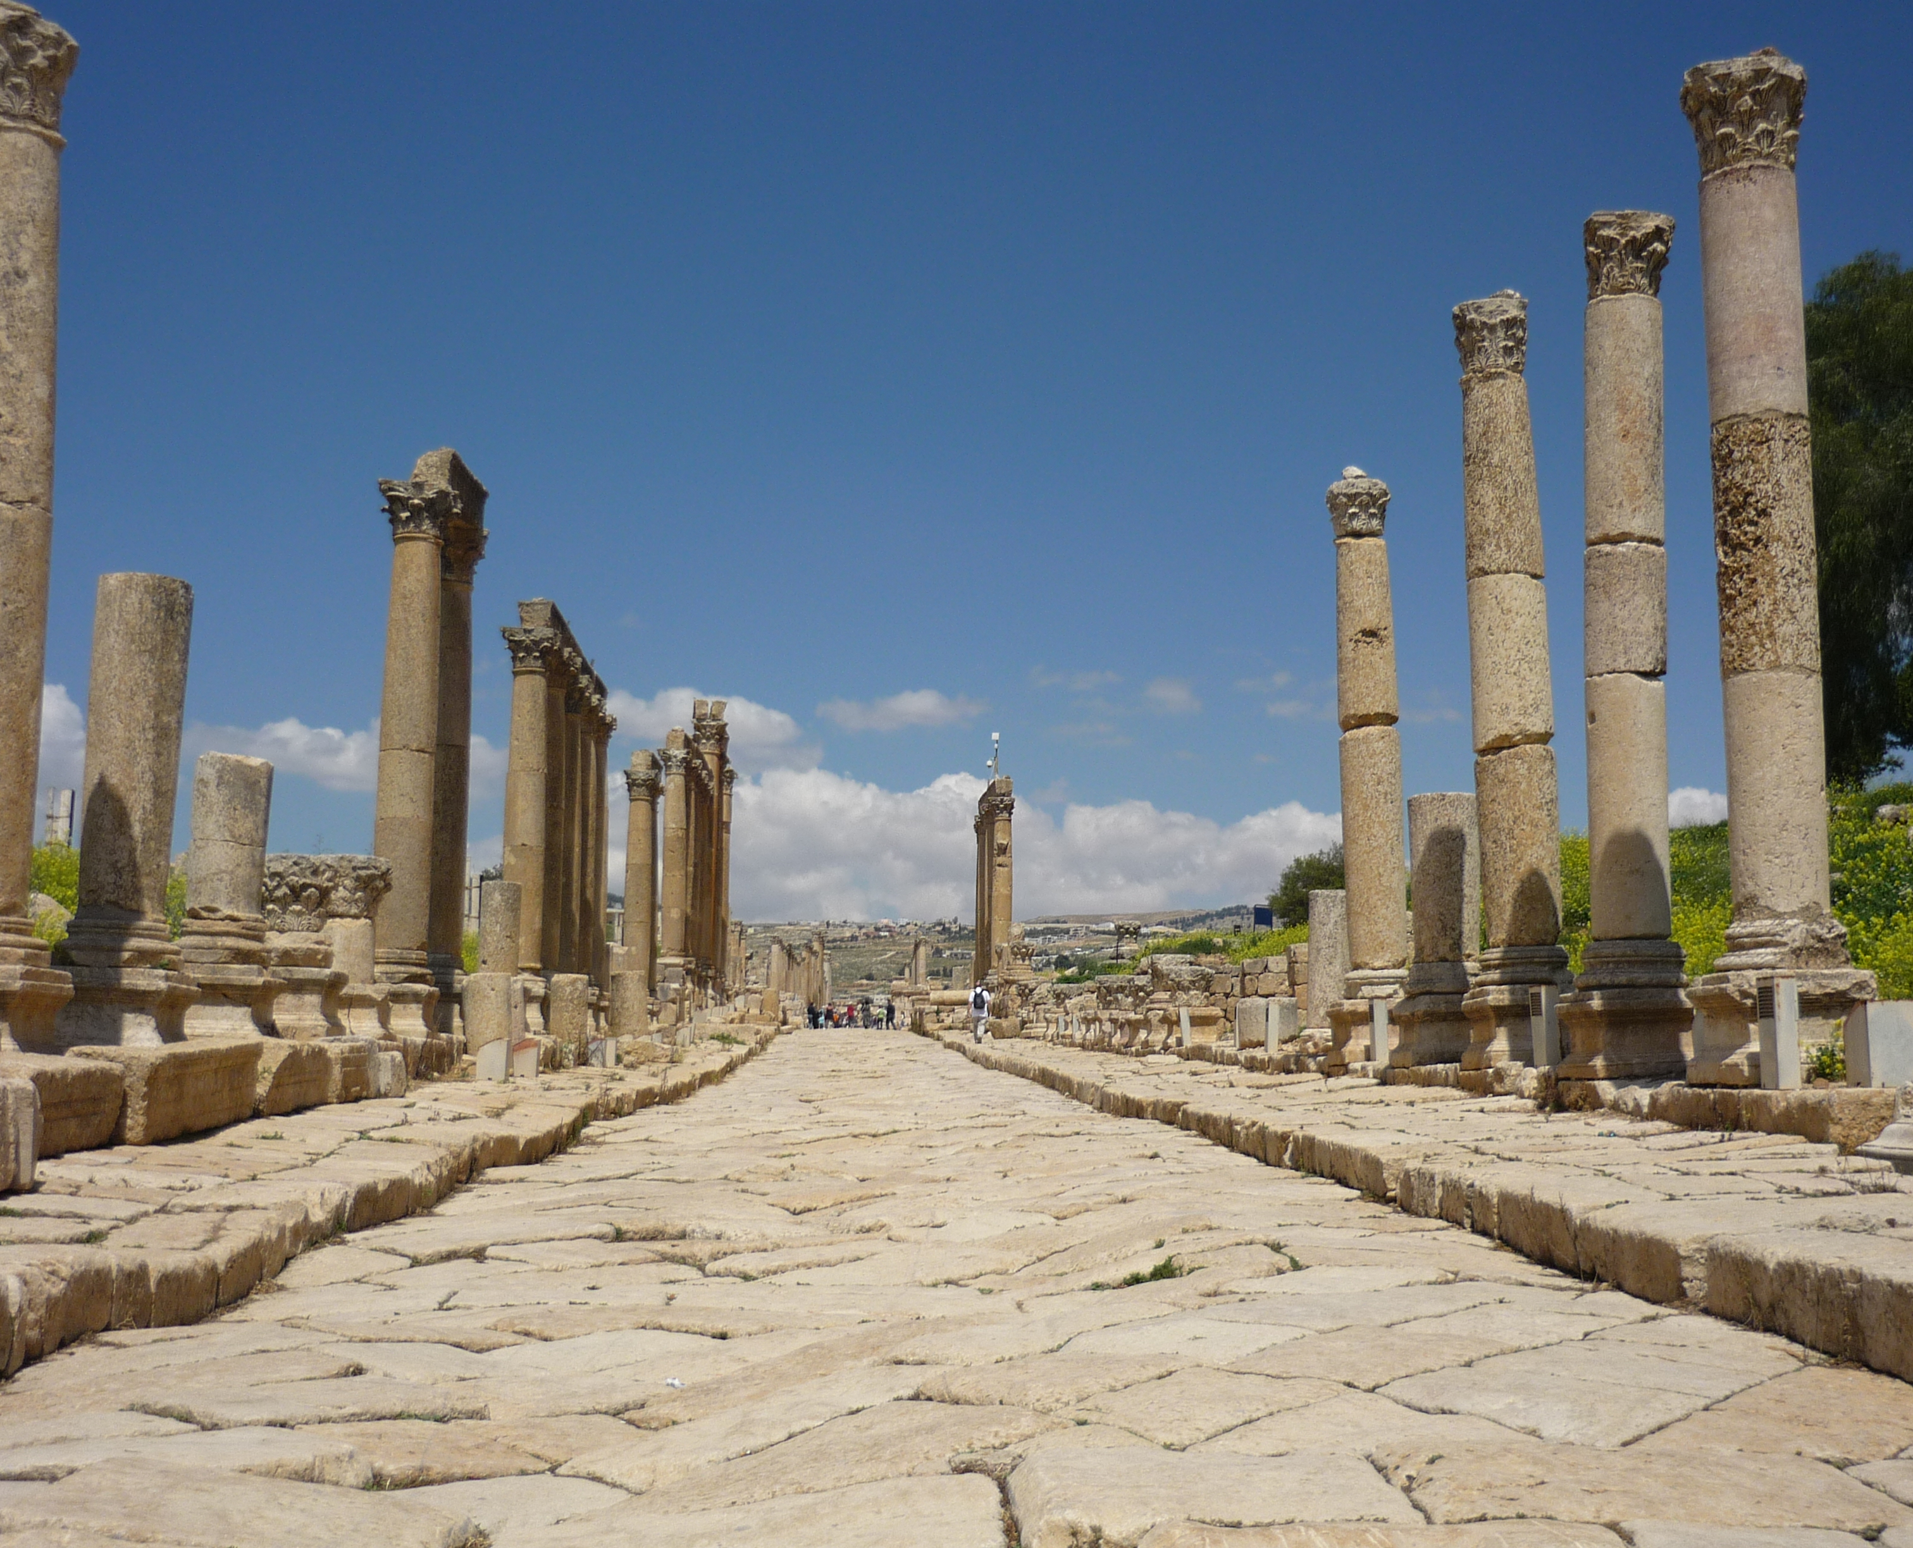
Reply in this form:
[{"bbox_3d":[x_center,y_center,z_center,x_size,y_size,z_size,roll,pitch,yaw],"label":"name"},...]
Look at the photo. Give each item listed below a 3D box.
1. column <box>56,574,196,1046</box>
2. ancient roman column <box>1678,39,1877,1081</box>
[{"bbox_3d":[-7.276,0.327,19.899,1.000,4.076,1.000,1,-7,-3],"label":"column"},{"bbox_3d":[7.419,-1.943,20.820,1.140,9.520,1.140,0,-6,-3],"label":"ancient roman column"}]

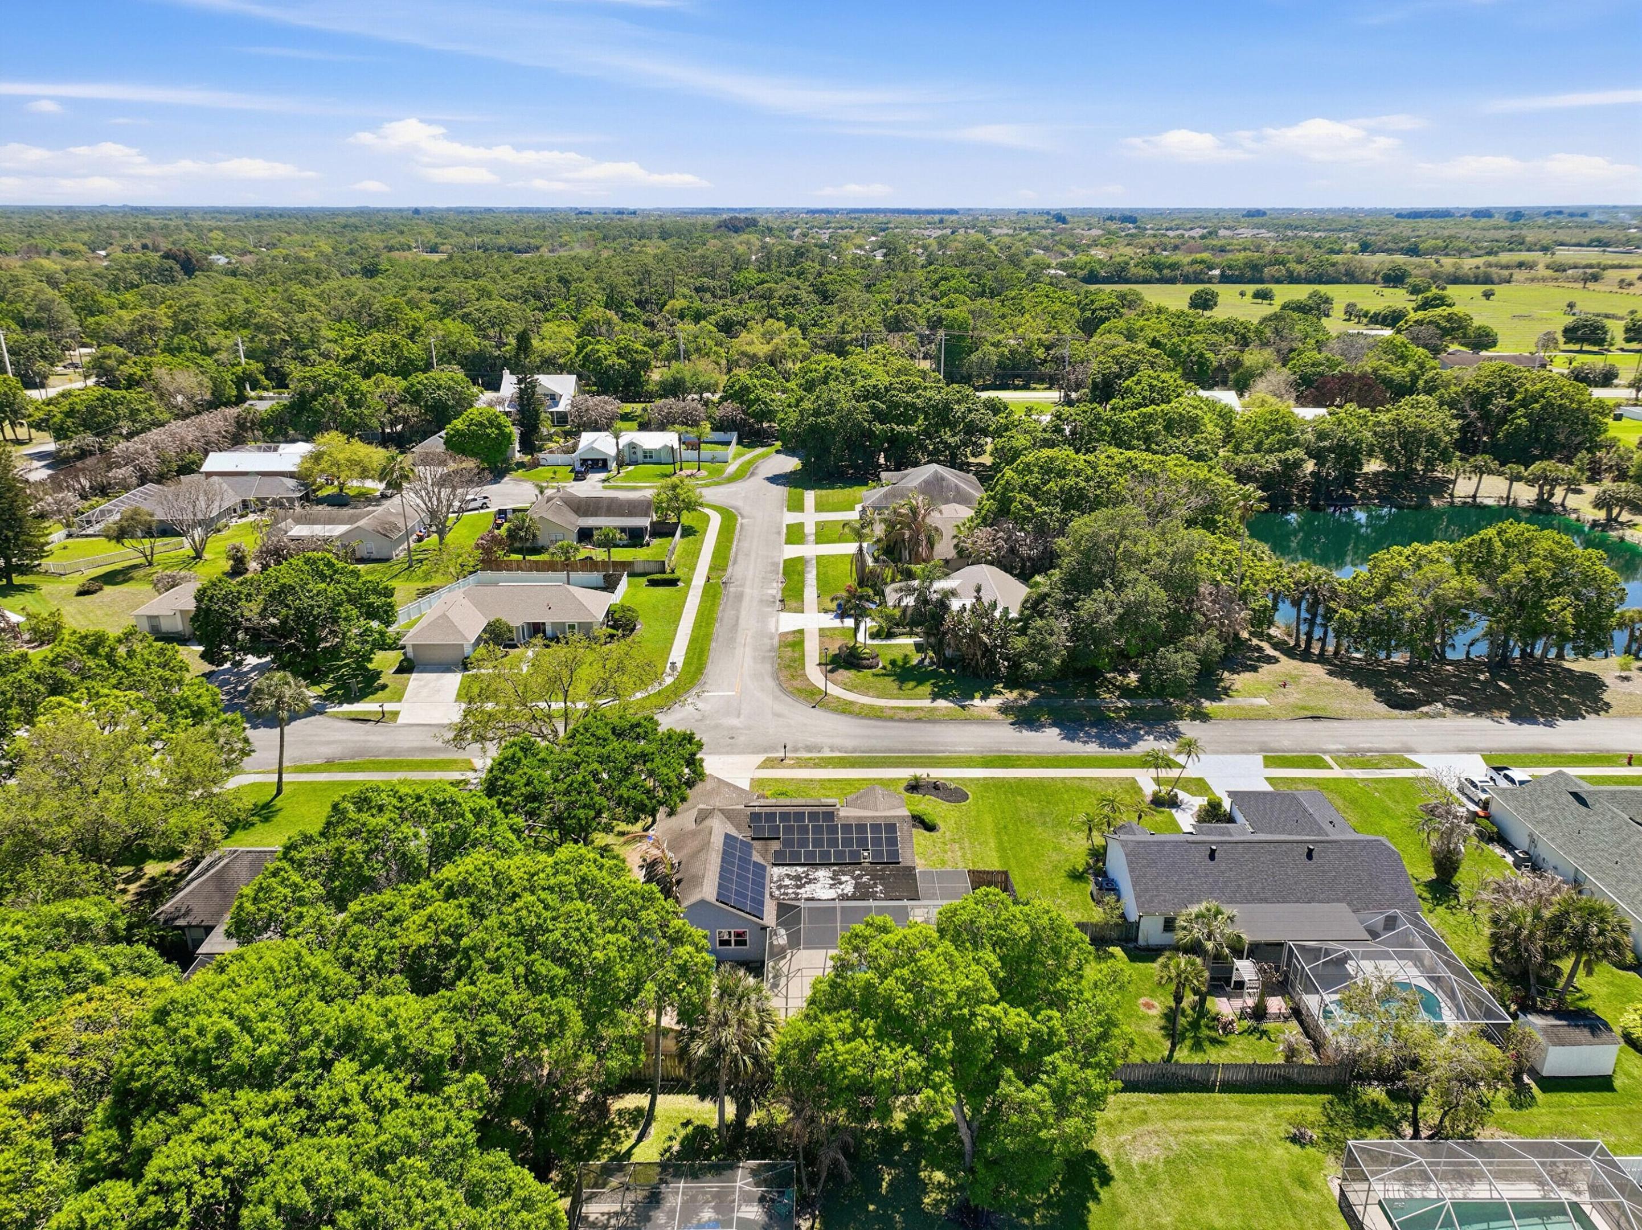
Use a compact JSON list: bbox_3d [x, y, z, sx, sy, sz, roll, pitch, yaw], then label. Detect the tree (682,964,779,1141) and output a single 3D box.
[{"bbox_3d":[-4.300,21.232,54.161,4.700,9.600,4.700,0,20,0],"label":"tree"}]

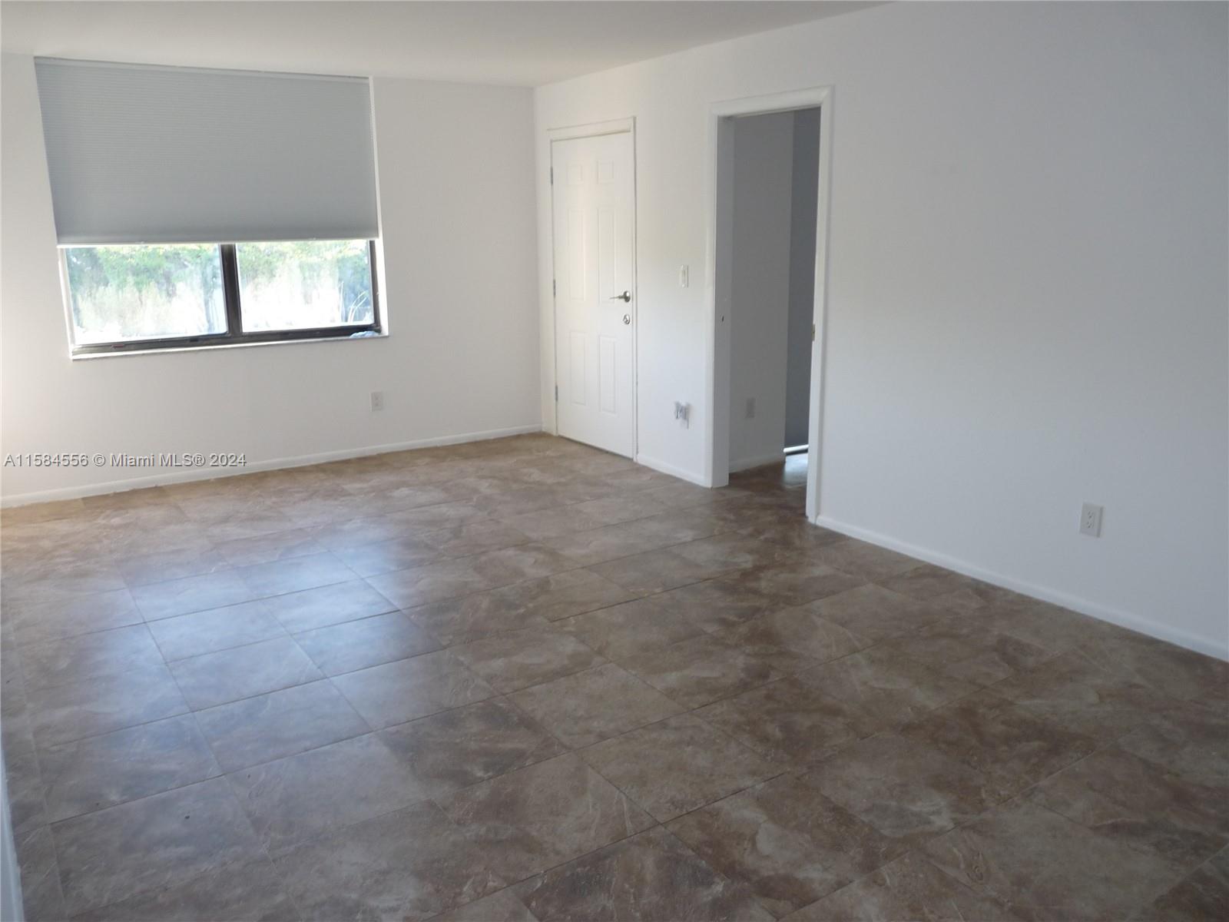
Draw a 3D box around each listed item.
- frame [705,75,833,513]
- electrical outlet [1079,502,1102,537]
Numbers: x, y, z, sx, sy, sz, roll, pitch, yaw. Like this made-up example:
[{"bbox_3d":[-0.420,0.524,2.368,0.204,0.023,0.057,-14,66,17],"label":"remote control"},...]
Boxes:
[{"bbox_3d":[0.821,-0.807,5.084,0.140,2.128,0.912,-10,17,-33],"label":"frame"},{"bbox_3d":[1.841,0.230,3.704,0.012,0.124,0.078,-10,17,-33],"label":"electrical outlet"}]

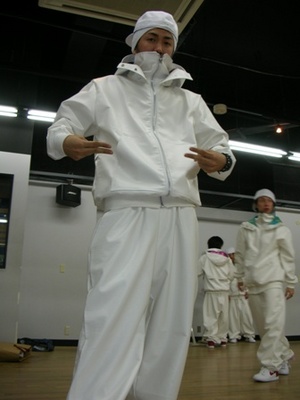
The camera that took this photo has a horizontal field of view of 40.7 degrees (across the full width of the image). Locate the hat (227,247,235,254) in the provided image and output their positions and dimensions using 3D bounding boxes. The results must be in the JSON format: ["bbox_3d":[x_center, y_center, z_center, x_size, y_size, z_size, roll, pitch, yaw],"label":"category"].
[{"bbox_3d":[1.514,0.945,7.420,0.190,0.150,0.230,-3,-15,15],"label":"hat"}]

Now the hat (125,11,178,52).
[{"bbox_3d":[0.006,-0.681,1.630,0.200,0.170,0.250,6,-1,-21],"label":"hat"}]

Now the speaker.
[{"bbox_3d":[-1.258,-0.070,6.250,0.170,0.250,0.345,-15,-21,43],"label":"speaker"}]

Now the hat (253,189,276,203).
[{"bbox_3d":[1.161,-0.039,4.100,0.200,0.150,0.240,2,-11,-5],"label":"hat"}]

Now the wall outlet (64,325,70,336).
[{"bbox_3d":[-1.228,1.946,6.020,0.072,0.120,0.012,5,-15,-17],"label":"wall outlet"}]

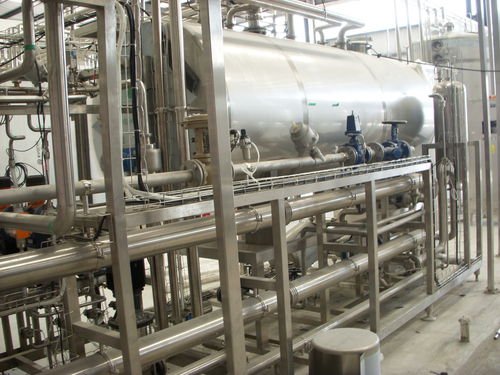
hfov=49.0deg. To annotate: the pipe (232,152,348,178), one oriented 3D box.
[{"bbox_3d":[0.332,-0.174,3.791,0.065,0.065,1.381,0,5,40],"label":"pipe"}]

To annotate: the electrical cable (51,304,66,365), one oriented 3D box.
[{"bbox_3d":[-0.872,0.670,2.501,0.040,0.270,0.050,0,5,40],"label":"electrical cable"}]

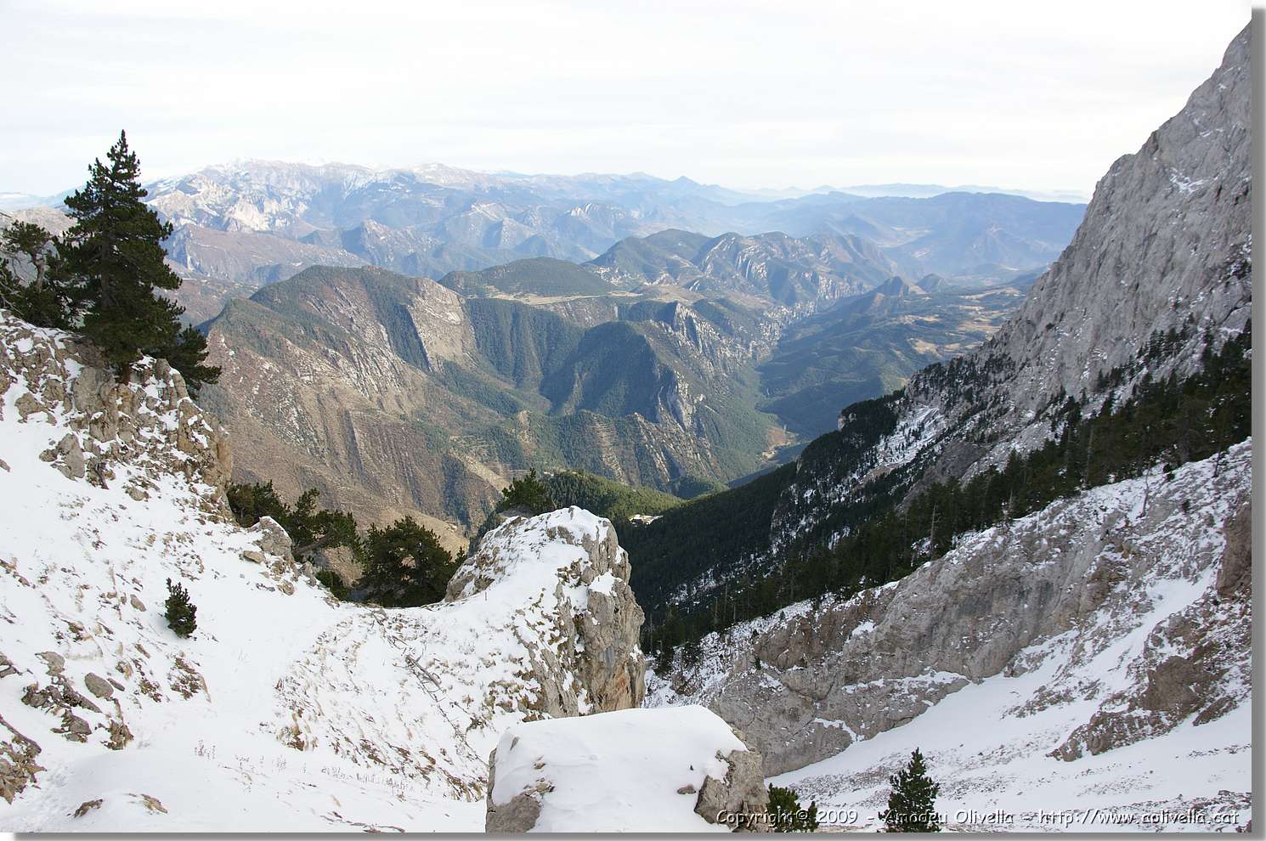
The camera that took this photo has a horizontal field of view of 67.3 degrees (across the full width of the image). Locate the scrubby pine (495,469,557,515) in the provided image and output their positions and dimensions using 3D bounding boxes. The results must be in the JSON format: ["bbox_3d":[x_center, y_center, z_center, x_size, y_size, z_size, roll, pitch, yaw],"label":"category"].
[{"bbox_3d":[-4.470,3.185,40.000,2.639,2.421,2.375,0,14,0],"label":"scrubby pine"}]

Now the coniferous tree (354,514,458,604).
[{"bbox_3d":[-7.818,5.045,33.000,3.802,3.551,3.422,0,14,0],"label":"coniferous tree"}]

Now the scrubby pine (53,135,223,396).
[{"bbox_3d":[-14.116,-4.443,27.000,4.468,7.245,4.021,0,14,0],"label":"scrubby pine"}]

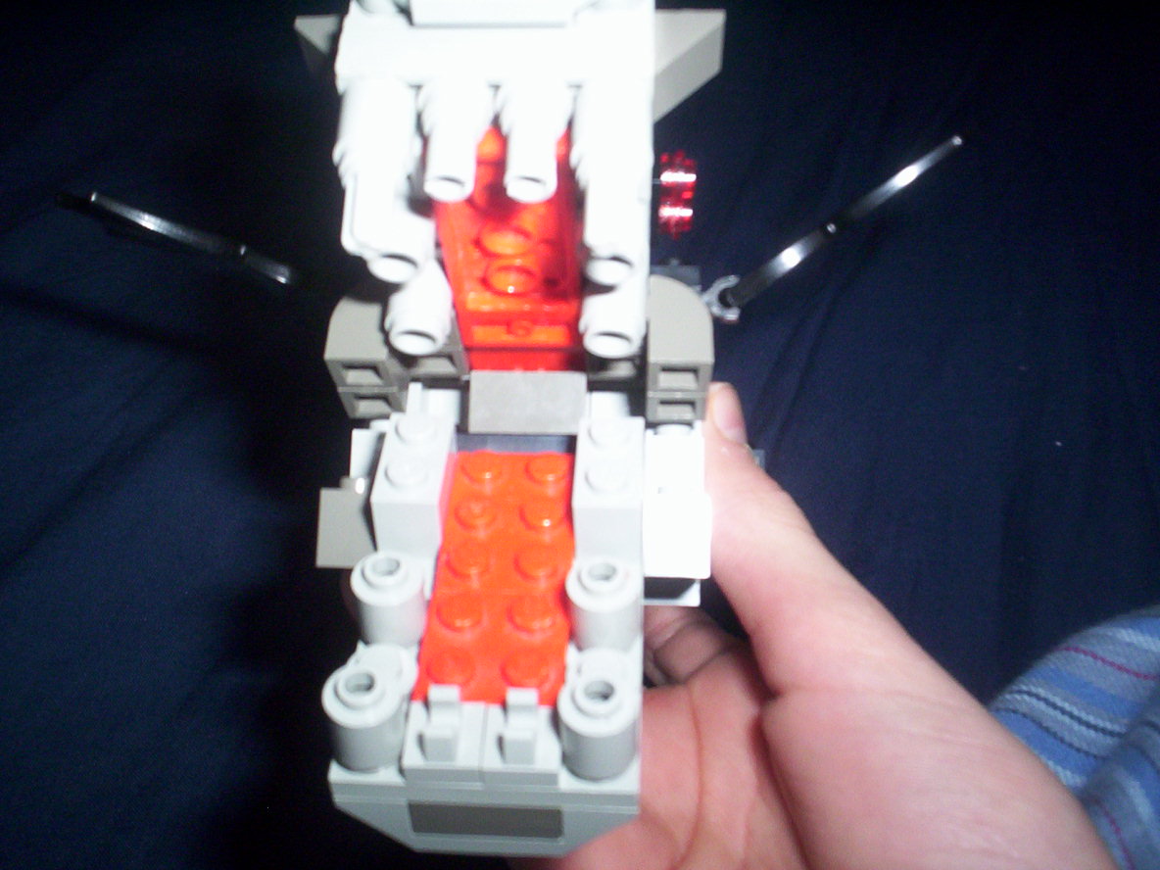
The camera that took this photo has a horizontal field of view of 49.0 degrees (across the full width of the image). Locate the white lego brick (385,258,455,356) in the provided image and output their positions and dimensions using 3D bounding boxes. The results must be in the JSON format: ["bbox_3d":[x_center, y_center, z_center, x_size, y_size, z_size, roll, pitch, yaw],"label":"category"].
[{"bbox_3d":[-0.020,-0.016,0.158,0.008,0.008,0.010,1,65,2],"label":"white lego brick"}]

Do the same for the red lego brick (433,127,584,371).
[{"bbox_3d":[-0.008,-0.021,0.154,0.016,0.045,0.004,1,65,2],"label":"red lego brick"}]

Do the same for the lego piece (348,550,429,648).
[{"bbox_3d":[-0.021,0.019,0.143,0.008,0.011,0.008,1,41,2],"label":"lego piece"}]

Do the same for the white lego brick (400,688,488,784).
[{"bbox_3d":[-0.014,0.031,0.132,0.008,0.007,0.008,1,41,2],"label":"white lego brick"}]

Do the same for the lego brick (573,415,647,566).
[{"bbox_3d":[0.004,0.006,0.159,0.008,0.011,0.016,2,41,1],"label":"lego brick"}]

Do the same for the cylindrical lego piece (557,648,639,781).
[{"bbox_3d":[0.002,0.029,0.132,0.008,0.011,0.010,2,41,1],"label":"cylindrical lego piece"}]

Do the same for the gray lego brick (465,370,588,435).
[{"bbox_3d":[-0.007,-0.004,0.177,0.016,0.008,0.009,2,76,1],"label":"gray lego brick"}]

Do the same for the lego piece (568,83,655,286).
[{"bbox_3d":[0.003,-0.025,0.128,0.009,0.009,0.021,0,55,0],"label":"lego piece"}]

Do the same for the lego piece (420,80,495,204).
[{"bbox_3d":[-0.013,-0.029,0.129,0.008,0.008,0.010,1,65,2],"label":"lego piece"}]

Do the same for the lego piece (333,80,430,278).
[{"bbox_3d":[-0.020,-0.025,0.128,0.009,0.009,0.021,0,55,0],"label":"lego piece"}]

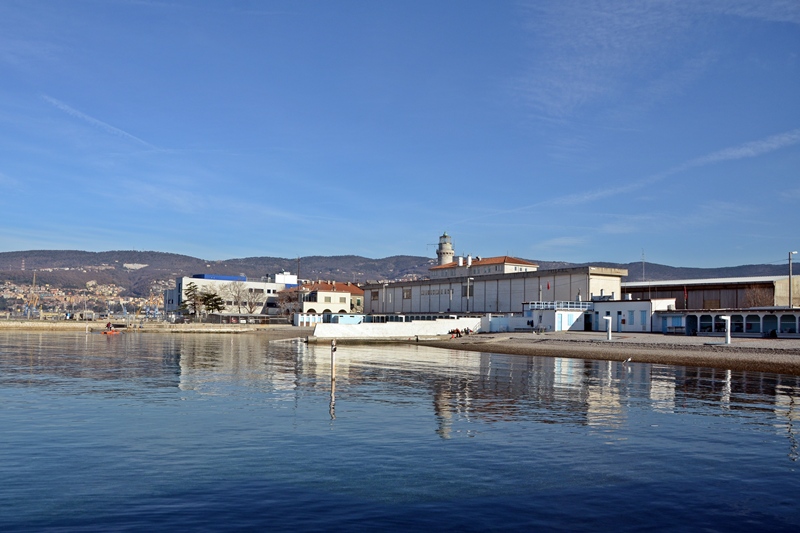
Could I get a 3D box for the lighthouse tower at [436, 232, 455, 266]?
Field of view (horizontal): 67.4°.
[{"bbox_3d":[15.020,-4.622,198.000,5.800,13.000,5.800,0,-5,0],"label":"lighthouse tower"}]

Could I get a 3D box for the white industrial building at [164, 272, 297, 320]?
[{"bbox_3d":[-50.625,9.777,179.350,13.000,14.500,38.500,-4,-6,40],"label":"white industrial building"}]

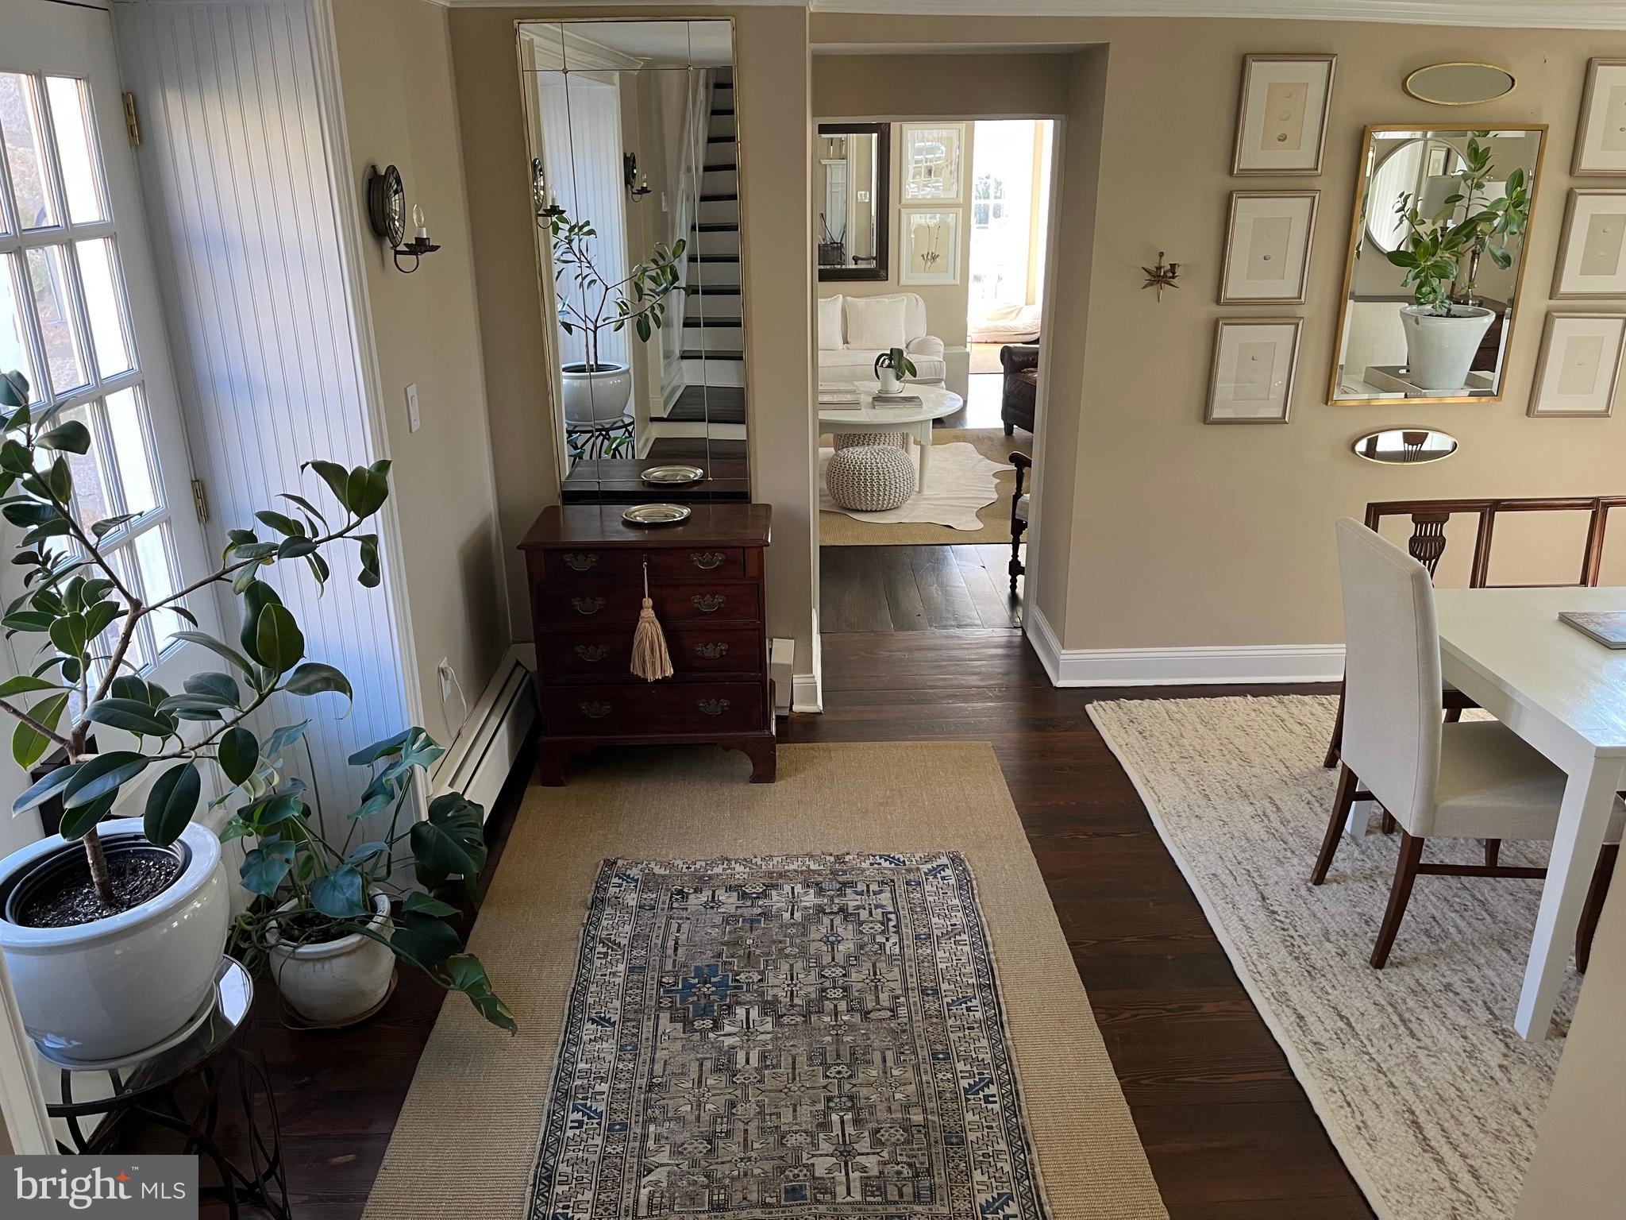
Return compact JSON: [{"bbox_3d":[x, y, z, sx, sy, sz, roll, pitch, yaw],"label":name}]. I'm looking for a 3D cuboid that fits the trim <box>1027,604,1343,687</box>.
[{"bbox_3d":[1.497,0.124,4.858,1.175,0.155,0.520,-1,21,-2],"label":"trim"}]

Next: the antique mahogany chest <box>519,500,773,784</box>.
[{"bbox_3d":[-0.505,0.106,3.978,0.762,0.802,0.450,-1,21,-2],"label":"antique mahogany chest"}]

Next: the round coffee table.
[{"bbox_3d":[0.287,-1.059,7.547,1.270,0.475,1.270,-1,21,-2],"label":"round coffee table"}]

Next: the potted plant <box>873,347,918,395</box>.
[{"bbox_3d":[0.513,-1.481,7.612,0.270,0.270,0.230,-1,21,-2],"label":"potted plant"}]

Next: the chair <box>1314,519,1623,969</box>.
[{"bbox_3d":[1.642,0.330,3.050,0.620,1.025,0.480,-1,21,-2],"label":"chair"}]

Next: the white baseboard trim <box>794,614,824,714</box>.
[{"bbox_3d":[-0.027,0.181,4.719,0.108,0.155,0.690,-1,21,-2],"label":"white baseboard trim"}]

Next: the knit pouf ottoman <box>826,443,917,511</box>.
[{"bbox_3d":[0.328,-0.735,6.845,0.504,0.350,0.505,-1,21,-2],"label":"knit pouf ottoman"}]

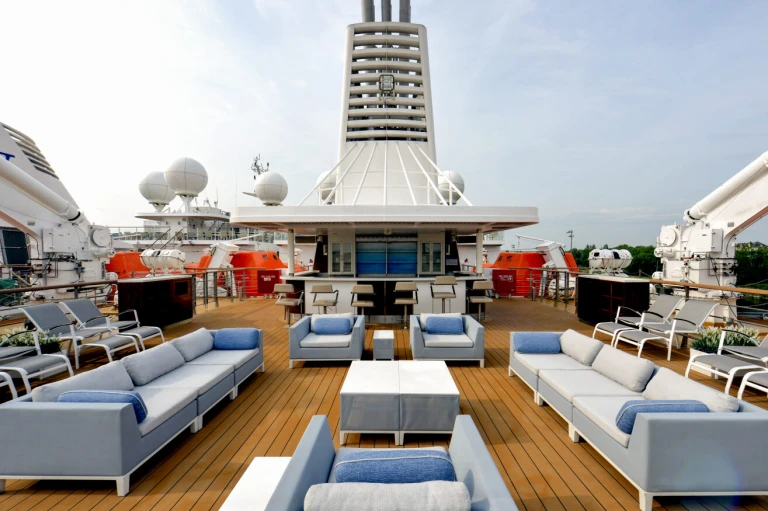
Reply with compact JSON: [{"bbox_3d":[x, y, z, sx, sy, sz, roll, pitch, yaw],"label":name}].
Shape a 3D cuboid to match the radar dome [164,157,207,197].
[{"bbox_3d":[-19.760,-7.870,30.000,3.650,3.750,3.650,0,0,1],"label":"radar dome"}]

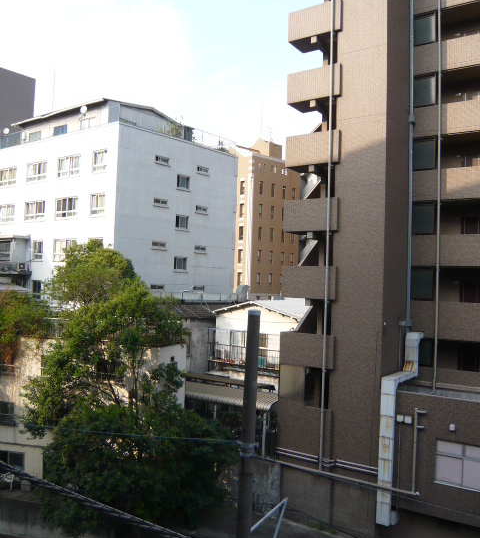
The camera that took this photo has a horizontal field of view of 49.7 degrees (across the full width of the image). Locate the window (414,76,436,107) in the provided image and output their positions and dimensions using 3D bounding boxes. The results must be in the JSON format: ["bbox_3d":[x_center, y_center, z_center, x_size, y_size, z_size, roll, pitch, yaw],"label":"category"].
[{"bbox_3d":[8.130,-7.809,22.839,0.960,1.325,0.120,0,-3,33],"label":"window"}]

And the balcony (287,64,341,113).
[{"bbox_3d":[3.590,-7.976,23.079,2.537,1.380,1.400,0,-3,34],"label":"balcony"}]

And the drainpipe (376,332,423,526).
[{"bbox_3d":[6.552,6.326,21.220,0.630,7.414,3.356,0,-3,34],"label":"drainpipe"}]

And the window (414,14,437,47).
[{"bbox_3d":[8.181,-10.606,22.980,0.966,1.341,0.120,0,-3,33],"label":"window"}]

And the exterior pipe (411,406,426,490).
[{"bbox_3d":[6.674,6.788,19.319,0.492,3.035,0.170,0,-3,33],"label":"exterior pipe"}]

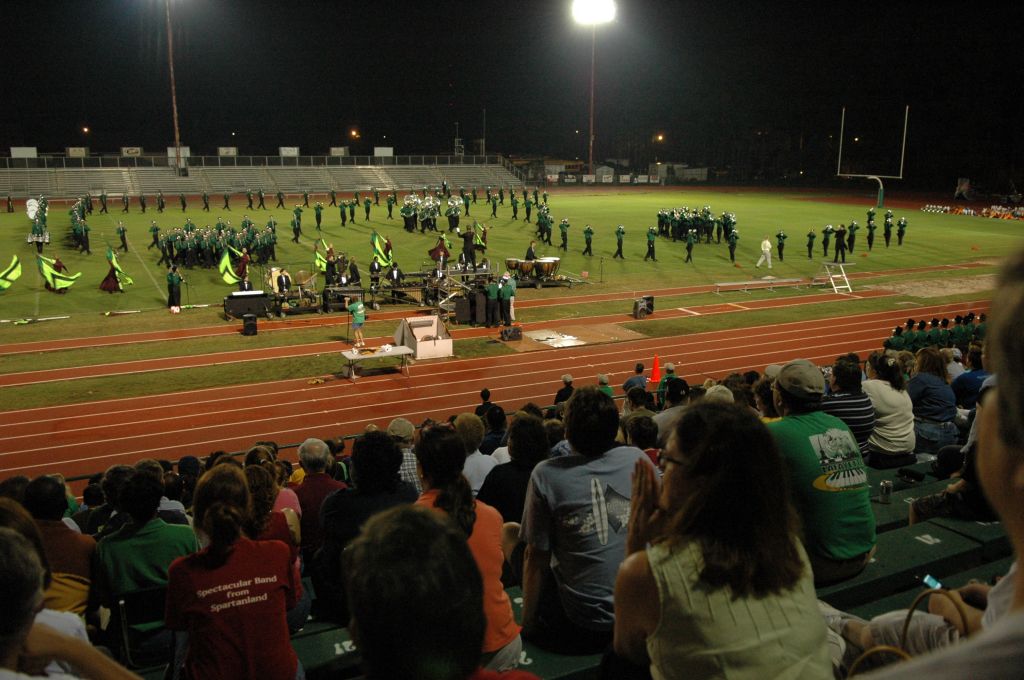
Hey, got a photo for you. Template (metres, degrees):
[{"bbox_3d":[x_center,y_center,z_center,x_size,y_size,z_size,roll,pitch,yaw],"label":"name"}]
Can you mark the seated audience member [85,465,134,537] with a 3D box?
[{"bbox_3d":[-2.284,1.314,5.090,0.500,1.287,0.750,-6,15,-25],"label":"seated audience member"}]

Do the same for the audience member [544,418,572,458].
[{"bbox_3d":[0.282,1.166,7.144,0.450,1.137,0.720,-6,15,-25],"label":"audience member"}]

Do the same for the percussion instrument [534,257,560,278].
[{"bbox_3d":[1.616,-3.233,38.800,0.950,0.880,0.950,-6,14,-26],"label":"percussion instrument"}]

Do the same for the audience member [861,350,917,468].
[{"bbox_3d":[2.811,0.678,6.899,0.480,1.280,0.720,-6,14,-26],"label":"audience member"}]

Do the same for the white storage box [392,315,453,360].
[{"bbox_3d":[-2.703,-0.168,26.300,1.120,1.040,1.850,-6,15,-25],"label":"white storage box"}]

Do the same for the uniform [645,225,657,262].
[{"bbox_3d":[7.362,-5.078,45.105,0.550,1.750,0.500,-6,14,-24],"label":"uniform"}]

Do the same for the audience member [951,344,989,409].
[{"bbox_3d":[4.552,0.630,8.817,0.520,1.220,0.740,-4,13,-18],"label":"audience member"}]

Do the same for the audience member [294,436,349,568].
[{"bbox_3d":[-1.228,1.166,5.299,0.480,1.280,0.720,-6,14,-26],"label":"audience member"}]

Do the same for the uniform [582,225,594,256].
[{"bbox_3d":[4.249,-5.524,47.153,0.520,1.700,0.580,11,17,41],"label":"uniform"}]

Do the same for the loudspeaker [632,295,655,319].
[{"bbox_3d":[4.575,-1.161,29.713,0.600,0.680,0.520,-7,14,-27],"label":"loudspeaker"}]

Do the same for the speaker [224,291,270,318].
[{"bbox_3d":[-9.694,-1.297,31.182,1.500,1.000,0.650,-6,14,-24],"label":"speaker"}]

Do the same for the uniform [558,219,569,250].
[{"bbox_3d":[3.197,-6.233,51.114,0.620,1.800,0.700,-6,15,-25],"label":"uniform"}]

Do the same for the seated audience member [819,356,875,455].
[{"bbox_3d":[2.373,0.752,6.449,0.520,1.311,0.750,-6,15,-25],"label":"seated audience member"}]

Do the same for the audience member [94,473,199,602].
[{"bbox_3d":[-1.685,1.143,4.044,0.450,1.240,0.720,-6,14,-26],"label":"audience member"}]

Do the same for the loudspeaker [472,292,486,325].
[{"bbox_3d":[-1.106,-1.083,28.565,0.480,1.030,0.480,-3,13,-14],"label":"loudspeaker"}]

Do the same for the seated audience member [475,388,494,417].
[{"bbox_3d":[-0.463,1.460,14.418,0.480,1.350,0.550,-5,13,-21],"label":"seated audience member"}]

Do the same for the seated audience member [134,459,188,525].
[{"bbox_3d":[-2.410,1.377,5.857,0.470,1.270,0.750,-6,14,-24],"label":"seated audience member"}]

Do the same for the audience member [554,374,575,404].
[{"bbox_3d":[1.176,1.582,18.490,0.520,1.730,0.380,-6,15,-25],"label":"audience member"}]

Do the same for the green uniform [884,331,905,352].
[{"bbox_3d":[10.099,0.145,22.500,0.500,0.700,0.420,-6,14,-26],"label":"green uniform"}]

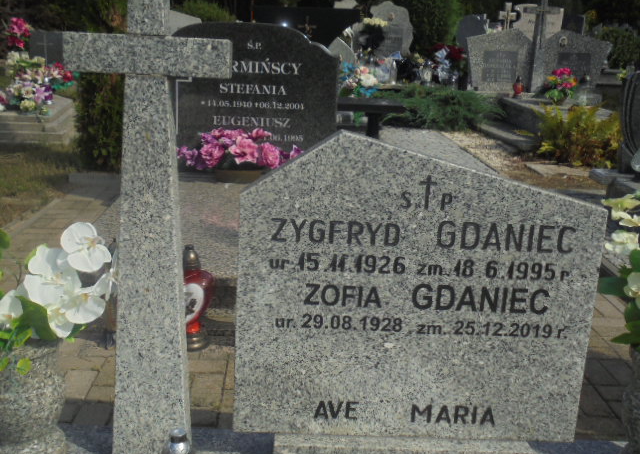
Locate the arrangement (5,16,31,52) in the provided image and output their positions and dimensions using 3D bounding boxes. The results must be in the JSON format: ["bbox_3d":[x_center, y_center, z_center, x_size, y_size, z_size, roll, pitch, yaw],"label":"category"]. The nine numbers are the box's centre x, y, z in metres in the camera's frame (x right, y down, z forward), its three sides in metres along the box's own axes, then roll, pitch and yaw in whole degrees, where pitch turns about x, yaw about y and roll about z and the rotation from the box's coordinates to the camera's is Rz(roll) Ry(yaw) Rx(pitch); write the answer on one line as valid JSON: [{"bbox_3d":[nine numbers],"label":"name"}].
[{"bbox_3d":[-3.028,-1.926,7.034,0.256,0.330,0.250,2,17,-3],"label":"arrangement"}]

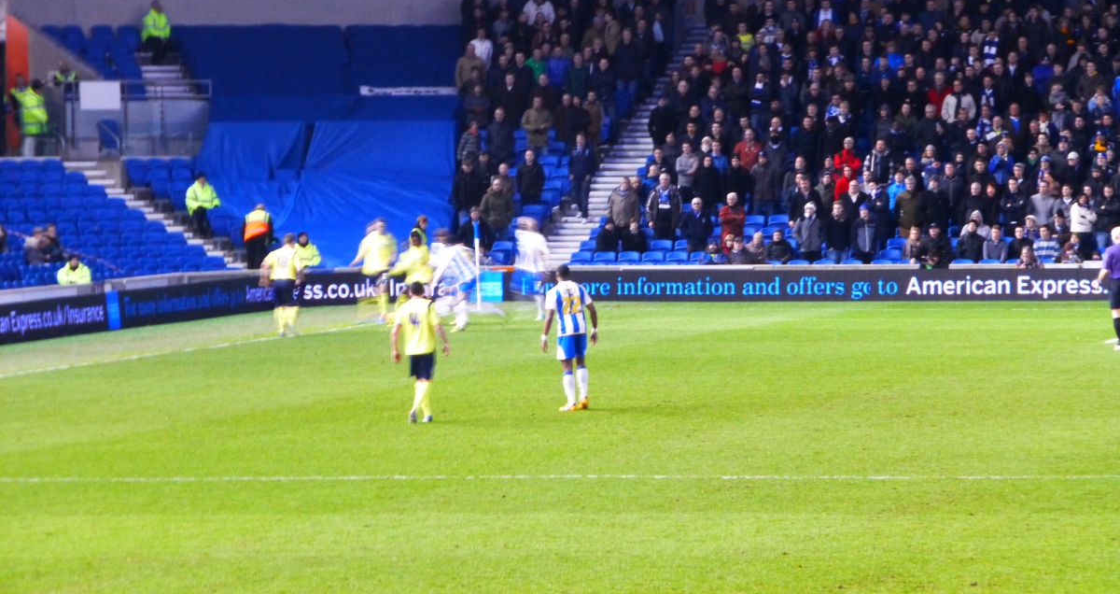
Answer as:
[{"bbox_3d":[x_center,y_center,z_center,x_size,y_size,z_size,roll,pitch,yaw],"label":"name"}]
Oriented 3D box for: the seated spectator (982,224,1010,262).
[{"bbox_3d":[8.112,-0.709,139.204,0.520,1.270,0.750,0,2,14],"label":"seated spectator"}]

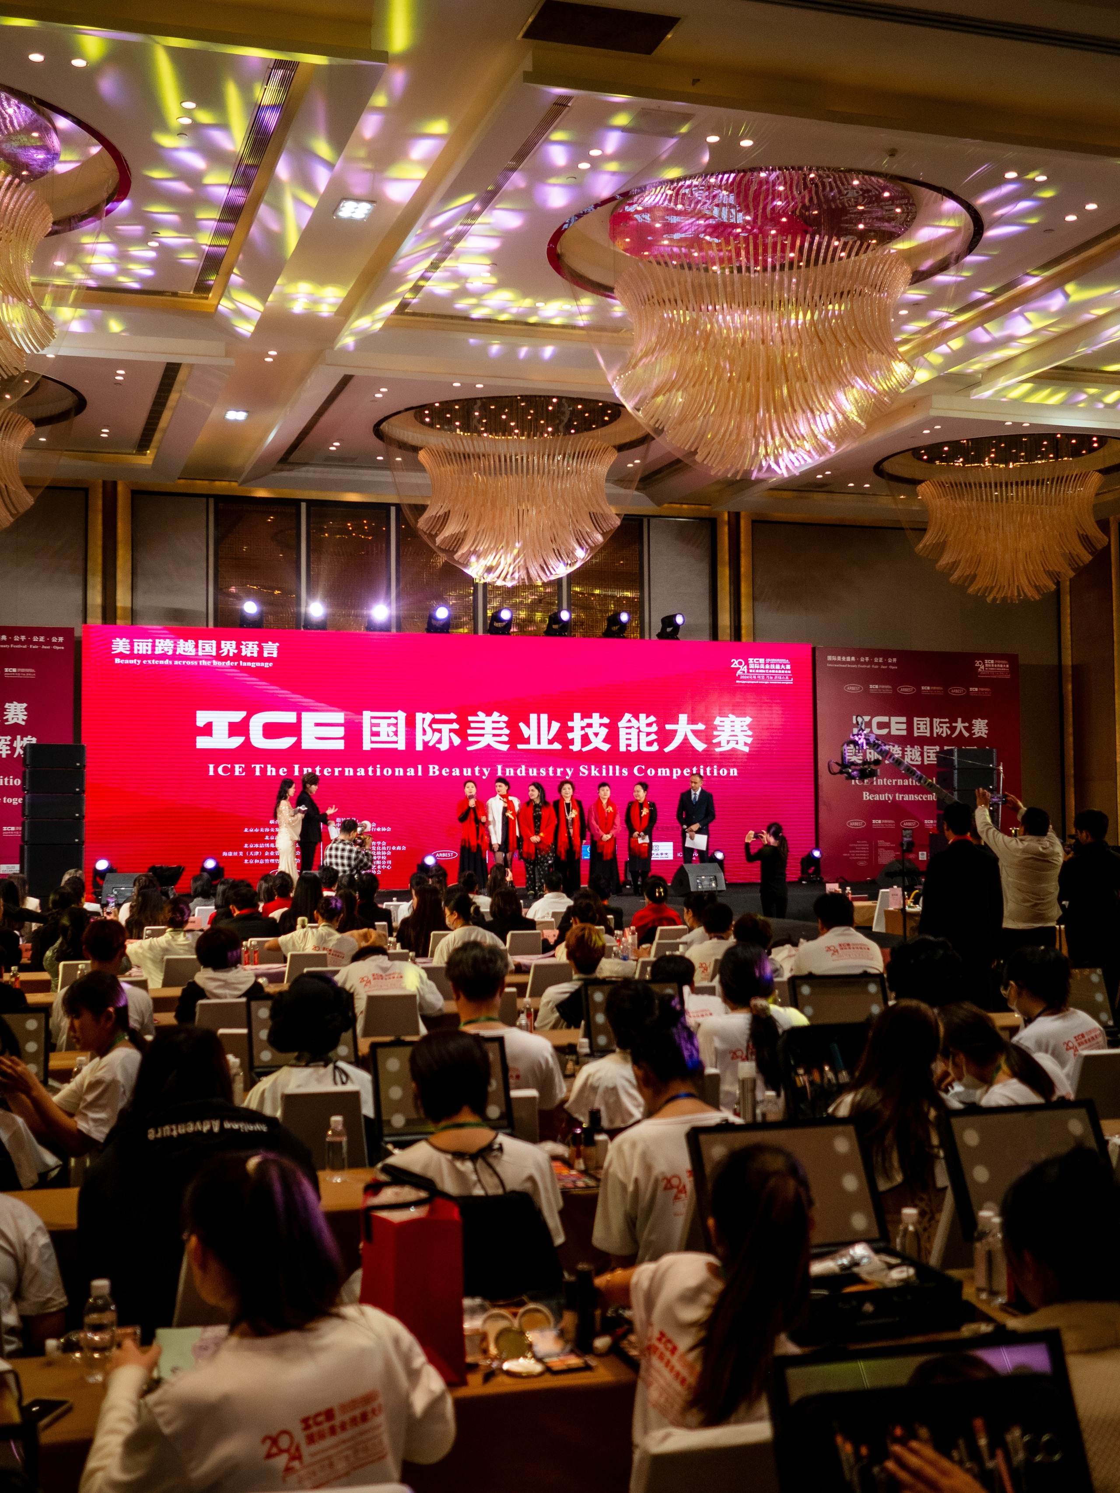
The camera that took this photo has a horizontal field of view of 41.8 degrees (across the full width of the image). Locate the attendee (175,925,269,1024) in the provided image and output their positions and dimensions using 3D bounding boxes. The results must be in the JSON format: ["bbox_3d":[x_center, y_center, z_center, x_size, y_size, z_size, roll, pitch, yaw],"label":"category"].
[{"bbox_3d":[-1.560,1.434,6.688,0.500,1.236,0.720,0,-3,-16],"label":"attendee"}]

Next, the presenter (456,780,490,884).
[{"bbox_3d":[-1.254,1.314,21.063,0.480,1.640,0.350,0,-3,-10],"label":"presenter"}]

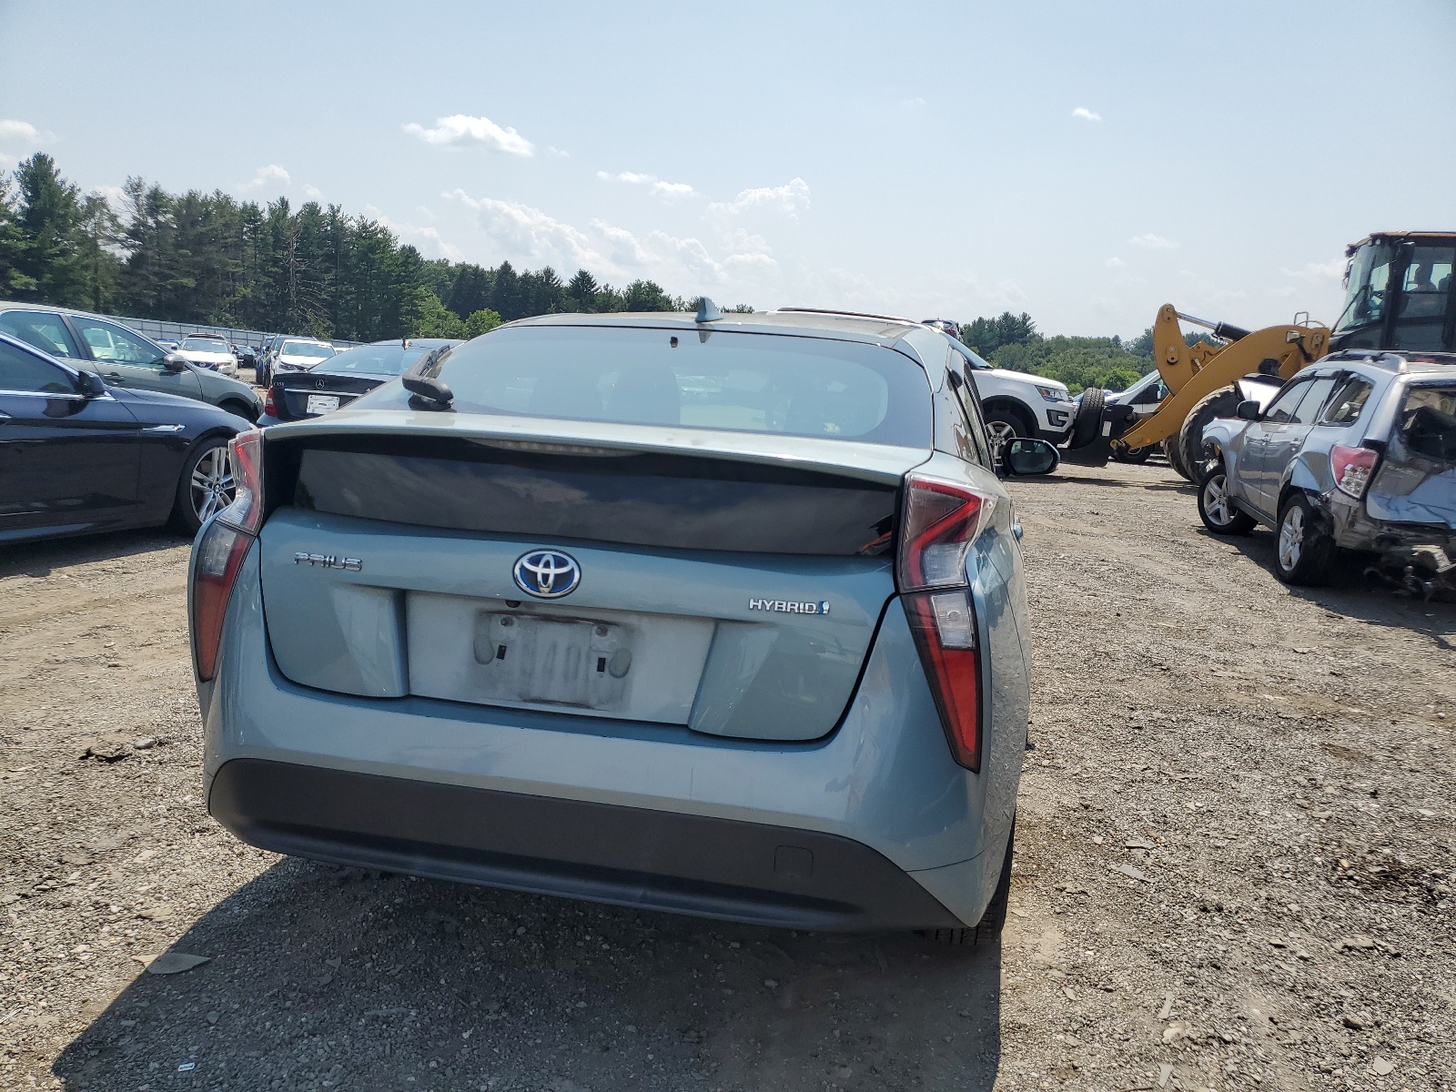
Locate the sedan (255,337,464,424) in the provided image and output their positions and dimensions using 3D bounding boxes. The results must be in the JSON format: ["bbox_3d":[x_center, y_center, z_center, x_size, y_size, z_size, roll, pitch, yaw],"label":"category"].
[{"bbox_3d":[-3.200,-1.620,12.300,1.770,1.450,4.600,5,10,17],"label":"sedan"}]

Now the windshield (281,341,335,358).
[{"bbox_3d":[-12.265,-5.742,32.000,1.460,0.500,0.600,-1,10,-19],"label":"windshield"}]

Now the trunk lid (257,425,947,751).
[{"bbox_3d":[-0.283,0.042,1.988,1.210,0.530,0.260,5,9,11],"label":"trunk lid"}]

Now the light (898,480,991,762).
[{"bbox_3d":[0.387,0.128,1.908,0.200,0.510,0.250,5,9,11],"label":"light"}]

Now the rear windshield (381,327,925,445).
[{"bbox_3d":[-0.161,-0.386,2.432,1.210,0.240,0.800,5,16,11],"label":"rear windshield"}]

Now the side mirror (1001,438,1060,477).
[{"bbox_3d":[1.225,-0.365,4.476,0.250,0.170,0.160,5,9,11],"label":"side mirror"}]

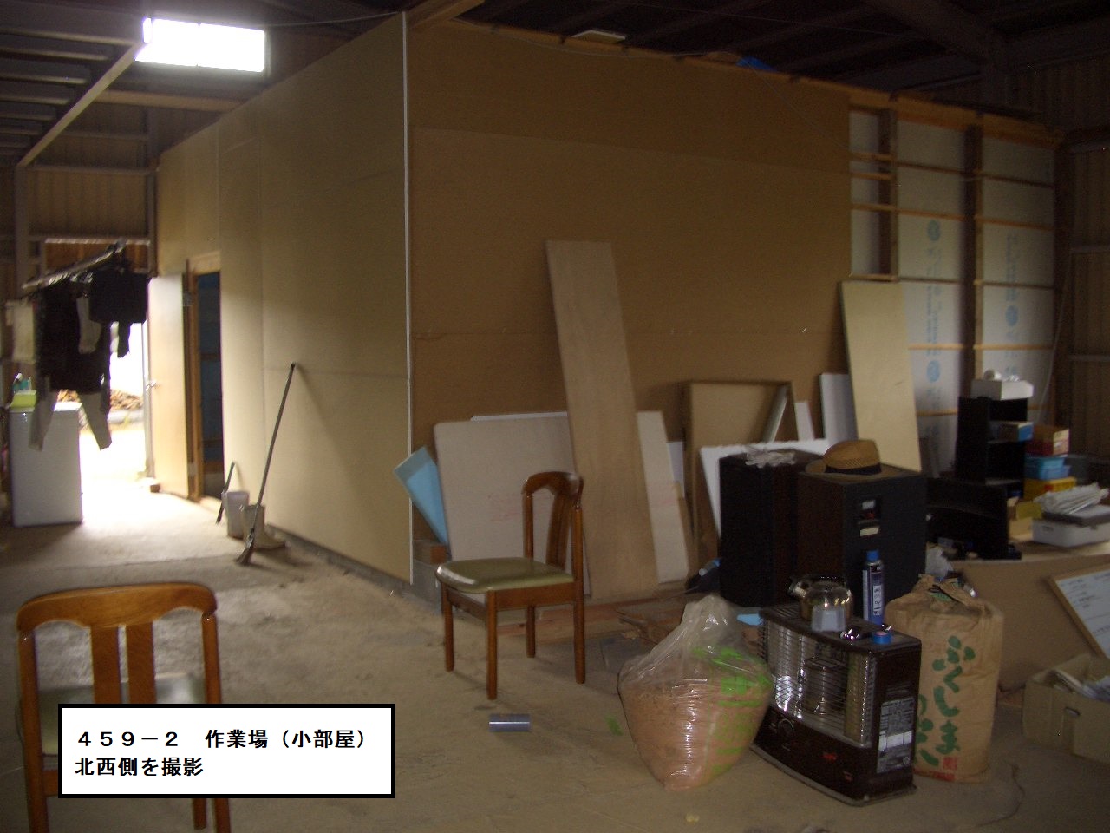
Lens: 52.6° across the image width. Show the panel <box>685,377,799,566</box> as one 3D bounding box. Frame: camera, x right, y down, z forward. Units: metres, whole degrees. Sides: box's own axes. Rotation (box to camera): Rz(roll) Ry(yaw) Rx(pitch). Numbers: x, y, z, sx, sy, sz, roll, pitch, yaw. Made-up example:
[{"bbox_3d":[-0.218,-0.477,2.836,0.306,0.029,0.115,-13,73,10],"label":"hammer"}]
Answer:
[{"bbox_3d":[1.223,0.340,7.093,0.903,1.131,0.050,-2,-4,-33],"label":"panel"}]

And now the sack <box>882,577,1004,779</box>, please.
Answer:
[{"bbox_3d":[1.242,0.815,3.651,0.210,0.607,0.340,-3,4,-34],"label":"sack"}]

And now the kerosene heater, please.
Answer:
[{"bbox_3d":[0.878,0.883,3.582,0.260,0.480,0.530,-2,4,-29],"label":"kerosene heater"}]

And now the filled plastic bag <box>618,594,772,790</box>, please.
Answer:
[{"bbox_3d":[0.450,0.837,3.615,0.480,0.570,0.450,0,4,7],"label":"filled plastic bag"}]

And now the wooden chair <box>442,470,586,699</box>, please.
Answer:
[{"bbox_3d":[-0.180,0.658,4.572,0.460,0.810,0.460,-2,4,-30],"label":"wooden chair"}]

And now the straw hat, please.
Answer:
[{"bbox_3d":[1.331,0.193,5.000,0.410,0.145,0.360,1,4,15],"label":"straw hat"}]

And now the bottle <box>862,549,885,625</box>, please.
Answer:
[{"bbox_3d":[1.044,0.567,3.680,0.067,0.275,0.067,-2,4,-29],"label":"bottle"}]

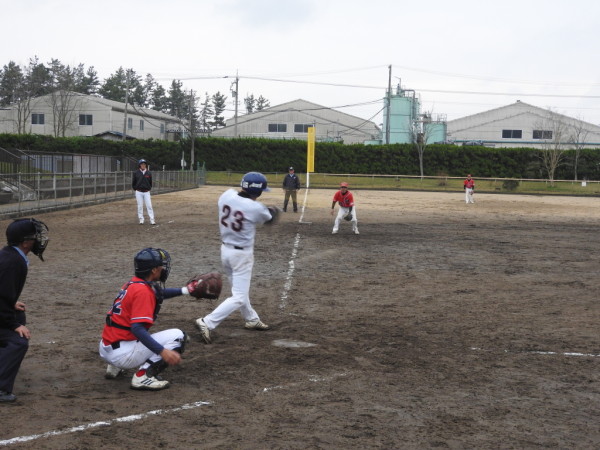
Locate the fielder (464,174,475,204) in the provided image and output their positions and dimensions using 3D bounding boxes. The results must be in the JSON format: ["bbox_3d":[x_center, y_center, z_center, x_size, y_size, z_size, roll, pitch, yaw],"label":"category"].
[{"bbox_3d":[9.779,-2.048,55.000,0.580,1.690,0.400,2,3,12],"label":"fielder"}]

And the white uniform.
[{"bbox_3d":[-0.627,0.367,10.050,0.540,1.420,0.820,4,4,30],"label":"white uniform"}]

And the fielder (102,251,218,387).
[{"bbox_3d":[-1.170,0.749,7.800,0.980,1.070,0.680,-1,4,-37],"label":"fielder"}]

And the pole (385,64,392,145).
[{"bbox_3d":[10.351,-12.512,112.000,0.360,12.600,0.360,1,3,0],"label":"pole"}]

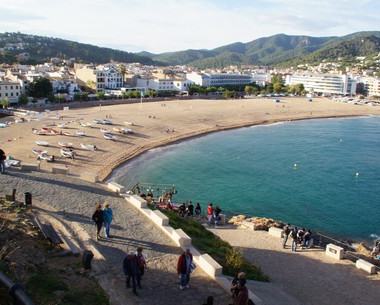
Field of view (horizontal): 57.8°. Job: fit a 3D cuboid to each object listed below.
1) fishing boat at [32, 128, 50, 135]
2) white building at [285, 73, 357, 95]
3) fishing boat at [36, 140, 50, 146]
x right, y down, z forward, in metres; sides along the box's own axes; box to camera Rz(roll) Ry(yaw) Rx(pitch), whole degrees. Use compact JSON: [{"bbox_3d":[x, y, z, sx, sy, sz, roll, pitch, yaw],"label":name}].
[{"bbox_3d":[-45.754,-6.188,106.005,5.300,1.100,1.800,3,13,15],"label":"fishing boat"},{"bbox_3d":[104.709,-54.682,277.589,46.000,15.800,24.000,10,17,37],"label":"white building"},{"bbox_3d":[-42.564,-2.675,99.957,4.300,0.900,1.600,10,17,36],"label":"fishing boat"}]

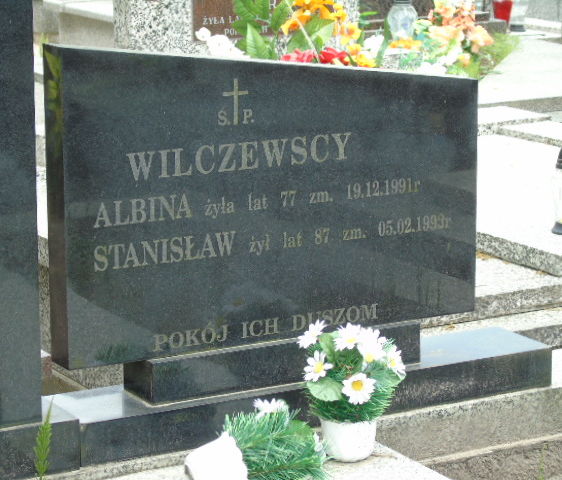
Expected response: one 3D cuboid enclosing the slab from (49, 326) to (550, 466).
[{"bbox_3d":[0.052,0.300,3.944,1.056,0.082,0.190,-7,14,-29],"label":"slab"}]

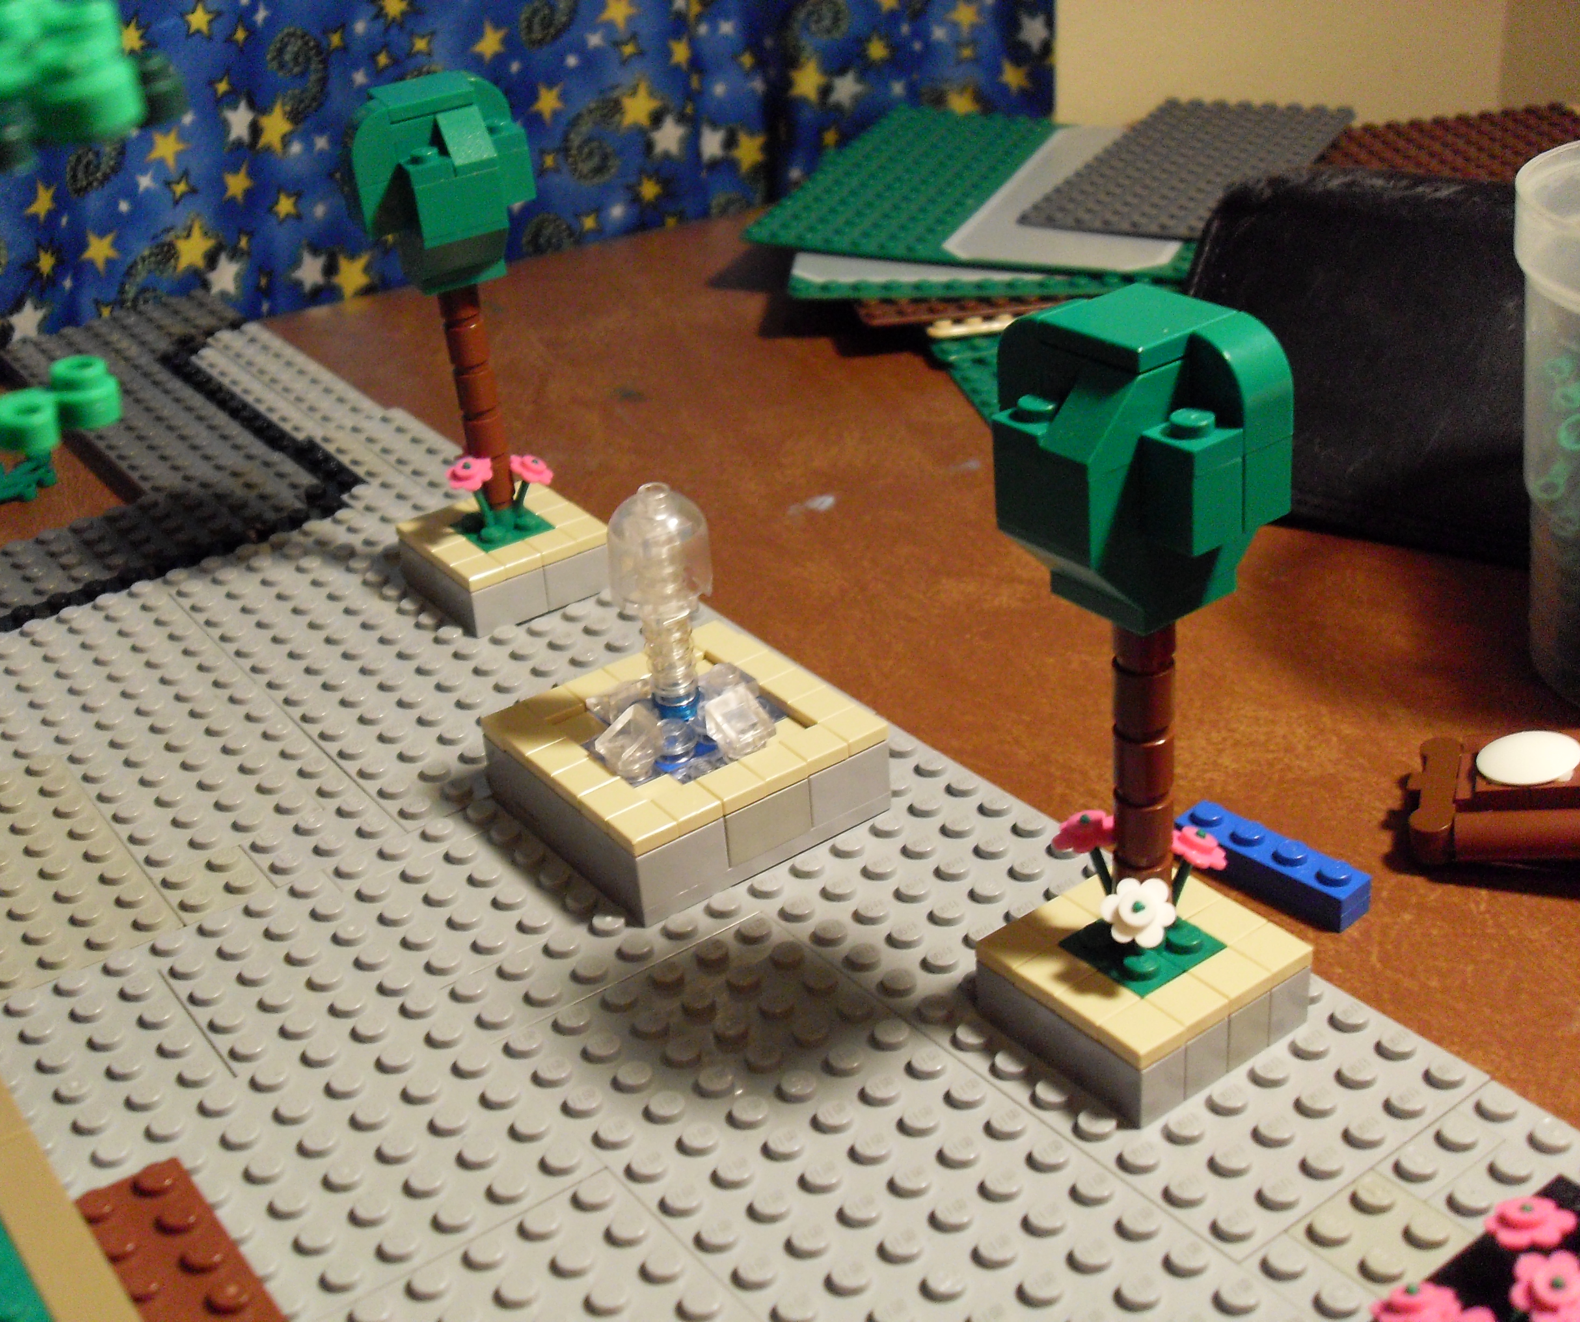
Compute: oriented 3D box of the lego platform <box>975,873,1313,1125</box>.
[{"bbox_3d":[0.049,0.044,0.261,0.032,0.013,0.032,-23,33,-29],"label":"lego platform"}]

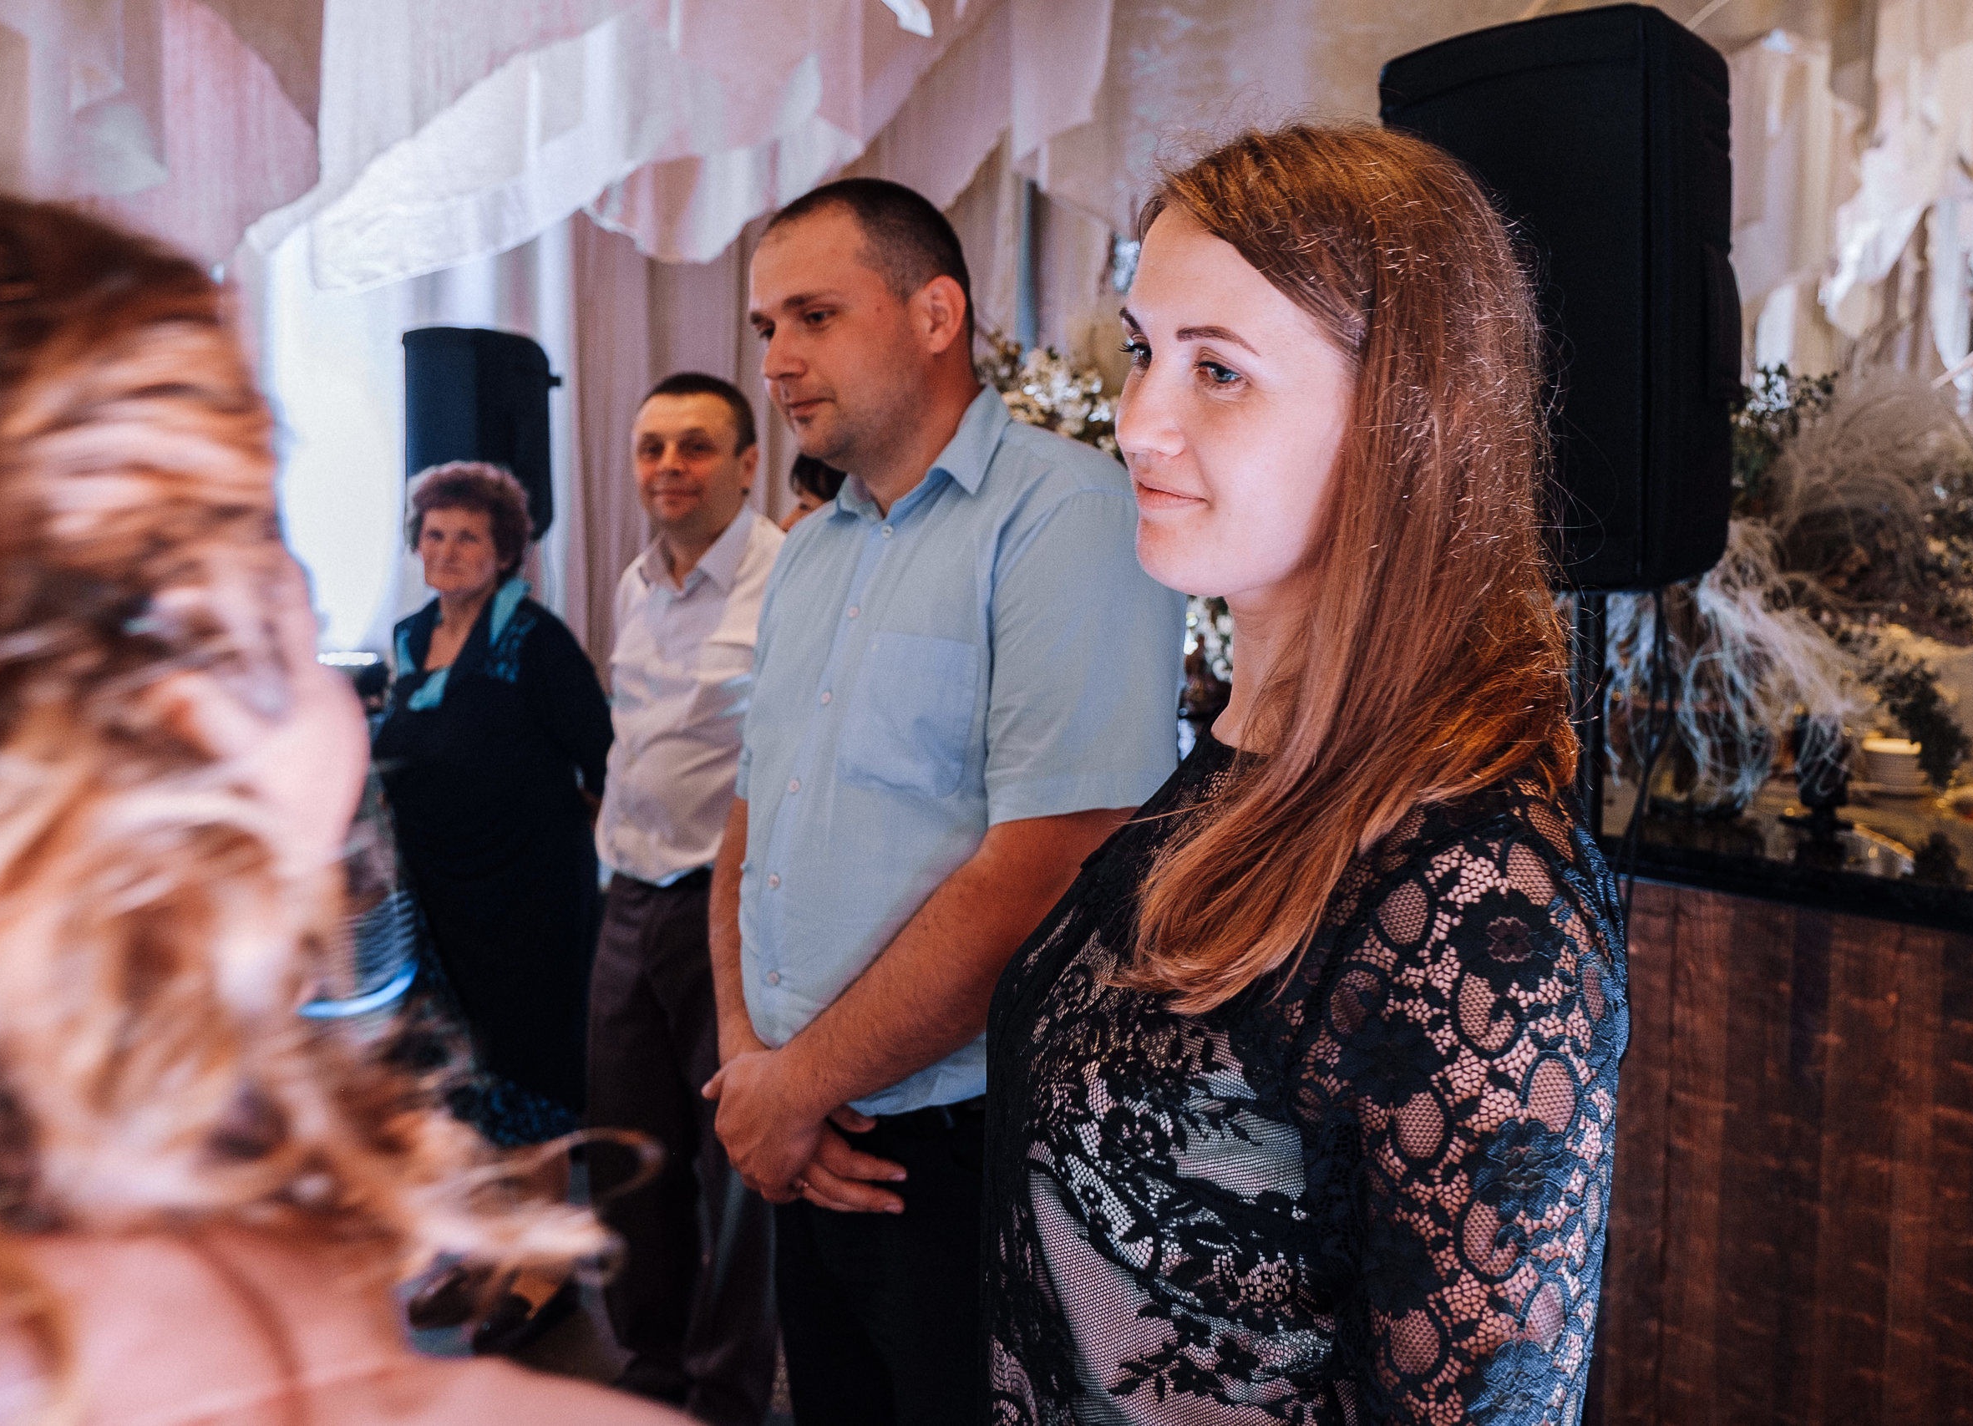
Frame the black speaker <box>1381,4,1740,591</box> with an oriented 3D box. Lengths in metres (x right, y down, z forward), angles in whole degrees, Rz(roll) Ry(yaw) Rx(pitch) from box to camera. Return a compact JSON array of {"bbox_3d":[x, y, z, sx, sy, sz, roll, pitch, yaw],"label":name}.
[{"bbox_3d":[0.768,-0.510,1.920,0.345,0.670,0.365,-4,6,-43],"label":"black speaker"}]

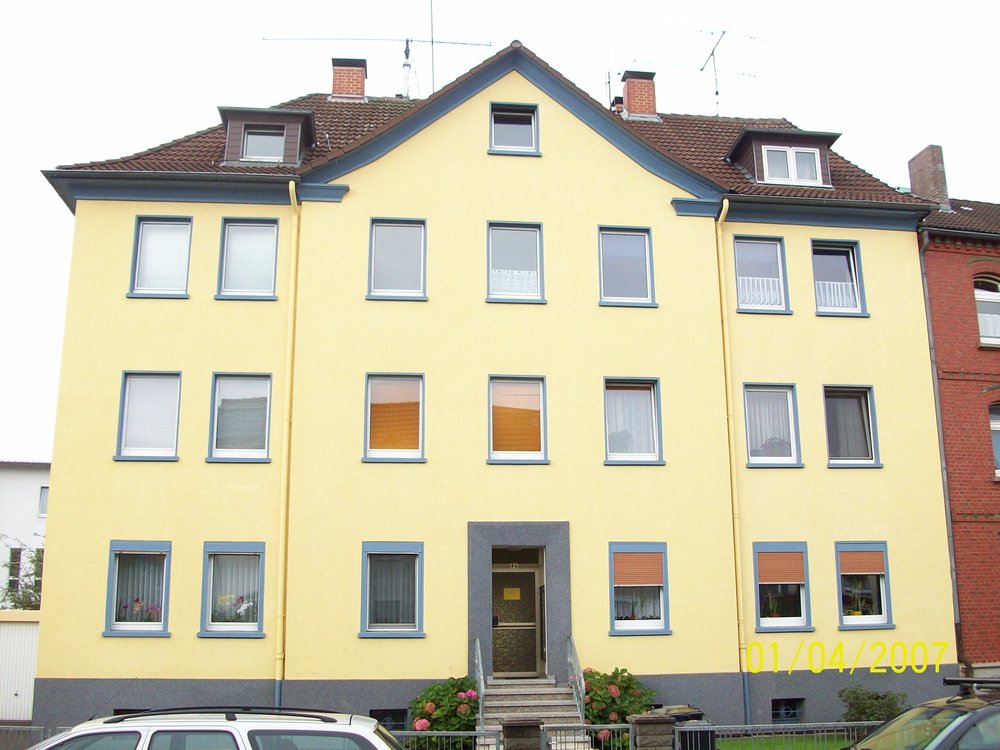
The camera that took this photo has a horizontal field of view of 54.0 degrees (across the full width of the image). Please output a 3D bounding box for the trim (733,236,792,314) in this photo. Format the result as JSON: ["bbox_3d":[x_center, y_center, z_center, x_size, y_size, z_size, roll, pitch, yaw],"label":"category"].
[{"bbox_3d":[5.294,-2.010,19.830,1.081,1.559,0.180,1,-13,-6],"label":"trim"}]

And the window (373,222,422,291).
[{"bbox_3d":[-1.945,-2.220,18.826,0.955,1.364,0.100,1,-12,-6],"label":"window"}]

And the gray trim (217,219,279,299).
[{"bbox_3d":[-4.757,-2.184,18.625,1.170,1.670,0.200,1,-13,-6],"label":"gray trim"}]

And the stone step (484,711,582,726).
[{"bbox_3d":[0.486,5.759,16.508,1.766,0.175,0.330,1,-12,-6],"label":"stone step"}]

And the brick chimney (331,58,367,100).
[{"bbox_3d":[-3.887,-7.410,25.322,0.842,1.112,0.840,1,-13,-6],"label":"brick chimney"}]

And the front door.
[{"bbox_3d":[0.312,4.351,18.031,0.970,2.320,0.120,1,-13,-6],"label":"front door"}]

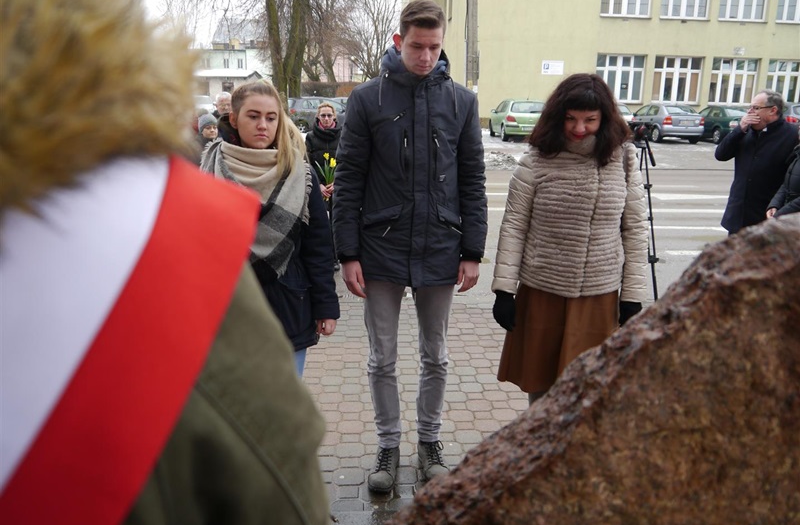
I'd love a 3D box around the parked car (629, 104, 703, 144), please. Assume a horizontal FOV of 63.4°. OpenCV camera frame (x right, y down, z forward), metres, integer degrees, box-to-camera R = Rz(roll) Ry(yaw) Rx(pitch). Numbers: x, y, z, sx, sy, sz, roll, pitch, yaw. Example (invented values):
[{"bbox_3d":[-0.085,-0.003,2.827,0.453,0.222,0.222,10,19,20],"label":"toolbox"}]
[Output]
[{"bbox_3d":[10.937,-5.689,26.563,1.720,1.430,4.250,1,13,1],"label":"parked car"}]

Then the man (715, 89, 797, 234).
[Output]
[{"bbox_3d":[2.530,-0.356,4.634,0.470,1.710,0.570,-7,15,-29],"label":"man"}]

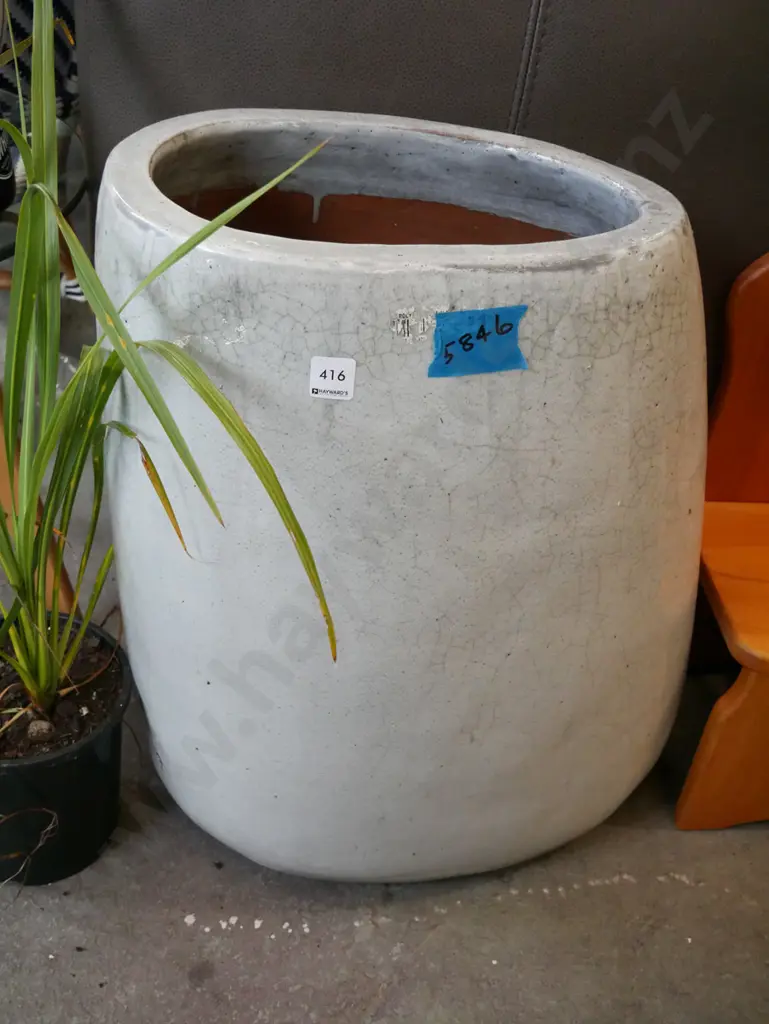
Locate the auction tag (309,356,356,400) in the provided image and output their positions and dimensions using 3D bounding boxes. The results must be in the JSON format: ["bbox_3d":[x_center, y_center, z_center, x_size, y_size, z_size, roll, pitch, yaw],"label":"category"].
[{"bbox_3d":[-0.037,-0.096,0.850,0.032,0.031,0.001,7,25,8],"label":"auction tag"}]

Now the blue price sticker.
[{"bbox_3d":[0.070,-0.125,0.873,0.077,0.048,0.003,-7,25,-13],"label":"blue price sticker"}]

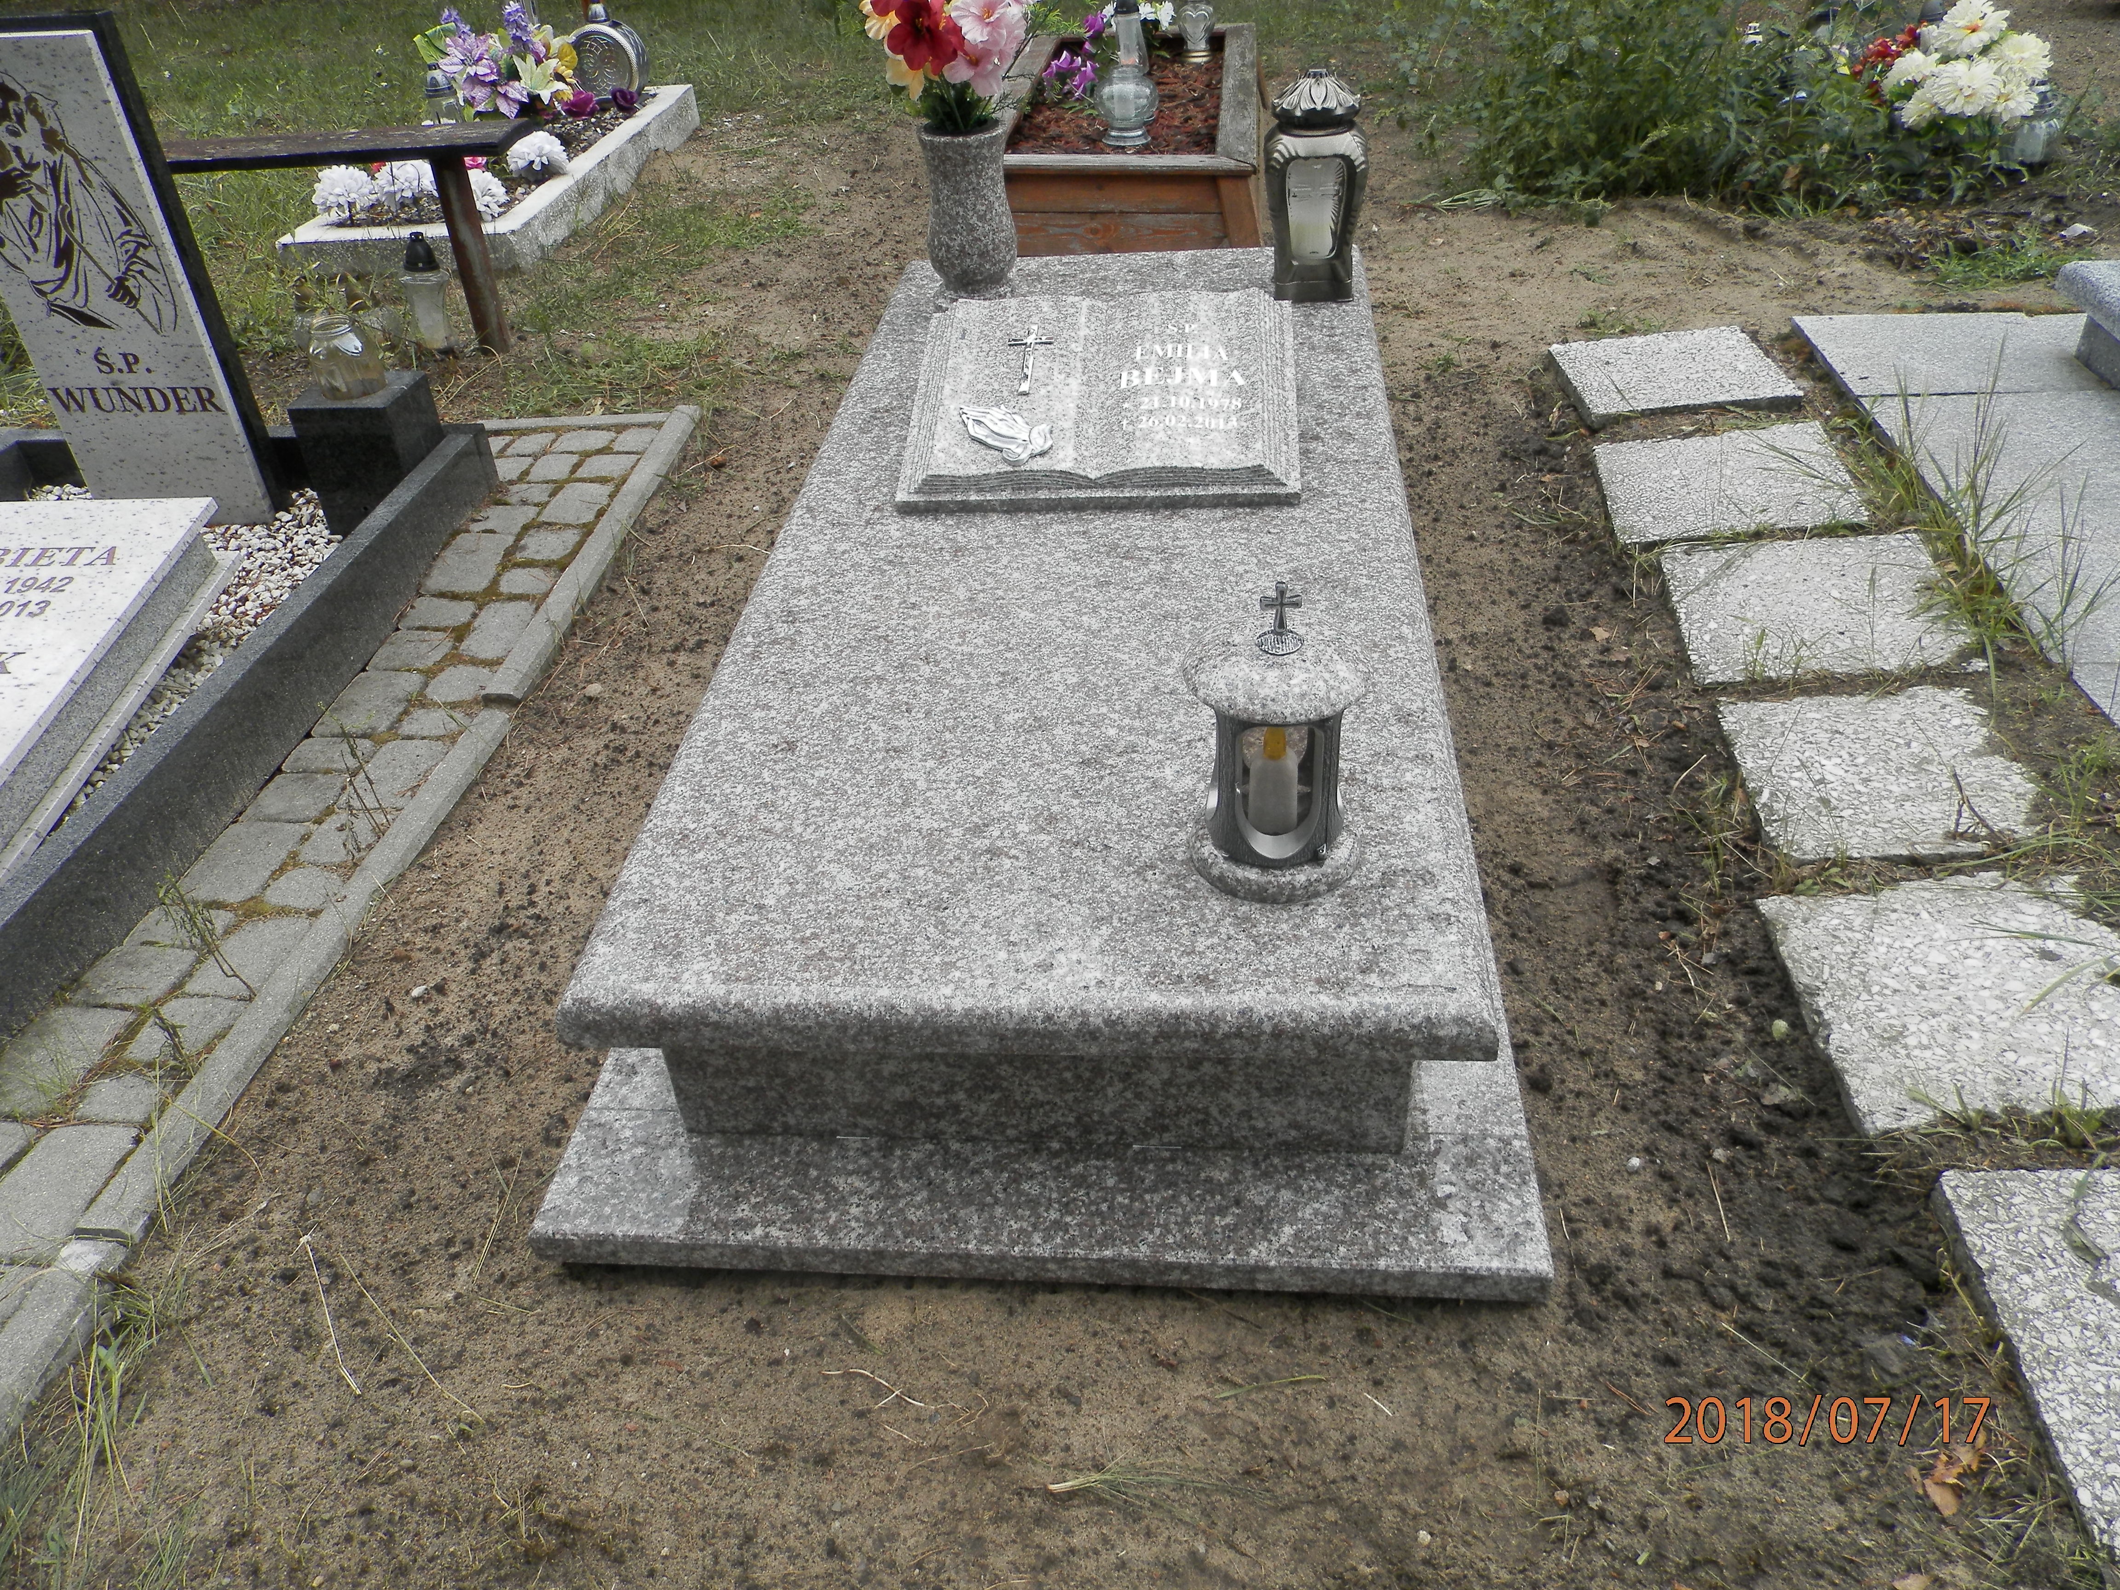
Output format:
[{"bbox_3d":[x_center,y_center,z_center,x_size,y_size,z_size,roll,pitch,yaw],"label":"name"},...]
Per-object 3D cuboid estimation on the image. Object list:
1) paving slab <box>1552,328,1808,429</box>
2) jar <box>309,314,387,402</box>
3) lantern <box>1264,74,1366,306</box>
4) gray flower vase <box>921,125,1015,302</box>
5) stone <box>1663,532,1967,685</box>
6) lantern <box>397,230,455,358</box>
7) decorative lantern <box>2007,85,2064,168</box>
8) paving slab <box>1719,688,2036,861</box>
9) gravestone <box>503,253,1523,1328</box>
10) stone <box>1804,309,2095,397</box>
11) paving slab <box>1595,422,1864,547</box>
[{"bbox_3d":[1.164,-0.784,2.928,0.384,0.055,0.332,-5,38,0],"label":"paving slab"},{"bbox_3d":[-1.171,-0.724,2.496,0.118,0.125,0.118,-3,38,2],"label":"jar"},{"bbox_3d":[0.452,-1.065,2.671,0.180,0.370,0.175,5,39,13],"label":"lantern"},{"bbox_3d":[-0.165,-1.061,2.794,0.170,0.295,0.170,0,38,6],"label":"gray flower vase"},{"bbox_3d":[1.121,-0.267,2.290,0.389,0.050,0.375,0,38,6],"label":"stone"},{"bbox_3d":[-1.479,-1.163,3.531,0.114,0.246,0.114,0,39,6],"label":"lantern"},{"bbox_3d":[2.307,-1.588,3.609,0.105,0.170,0.105,0,38,6],"label":"decorative lantern"},{"bbox_3d":[1.054,-0.020,1.983,0.350,0.050,0.350,-2,38,3],"label":"paving slab"},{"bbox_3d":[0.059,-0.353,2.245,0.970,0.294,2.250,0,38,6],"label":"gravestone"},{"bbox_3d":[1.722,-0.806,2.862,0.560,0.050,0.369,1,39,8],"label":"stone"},{"bbox_3d":[1.121,-0.507,2.594,0.393,0.050,0.364,-1,38,4],"label":"paving slab"}]

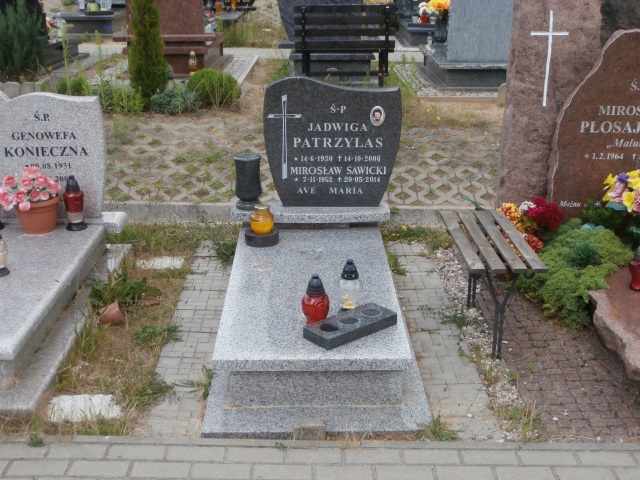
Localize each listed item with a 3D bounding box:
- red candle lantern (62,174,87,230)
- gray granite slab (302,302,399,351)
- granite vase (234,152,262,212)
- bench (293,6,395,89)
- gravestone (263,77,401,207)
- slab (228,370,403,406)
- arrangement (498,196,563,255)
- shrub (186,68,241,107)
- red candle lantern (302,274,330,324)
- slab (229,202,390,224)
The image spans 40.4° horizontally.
[{"bbox_3d":[-1.297,-0.203,4.594,0.114,0.286,0.114,0,19,-1],"label":"red candle lantern"},{"bbox_3d":[0.119,0.332,3.355,0.357,0.043,0.138,-14,24,-36],"label":"gray granite slab"},{"bbox_3d":[-0.366,-0.299,4.470,0.138,0.265,0.138,0,19,-1],"label":"granite vase"},{"bbox_3d":[0.236,-1.700,7.754,0.908,0.816,0.428,-2,20,-7],"label":"bench"},{"bbox_3d":[0.057,-0.501,4.463,0.699,0.663,0.087,0,19,-1],"label":"gravestone"},{"bbox_3d":[-0.016,0.530,3.284,0.648,0.168,0.102,0,19,-1],"label":"slab"},{"bbox_3d":[1.172,-0.082,4.854,0.326,0.316,0.286,0,19,-1],"label":"arrangement"},{"bbox_3d":[-0.874,-1.261,7.061,0.428,0.306,0.408,0,19,-1],"label":"shrub"},{"bbox_3d":[-0.018,0.234,3.381,0.105,0.209,0.105,0,19,-1],"label":"red candle lantern"},{"bbox_3d":[-0.051,-0.147,4.528,0.816,0.056,0.235,0,19,-1],"label":"slab"}]

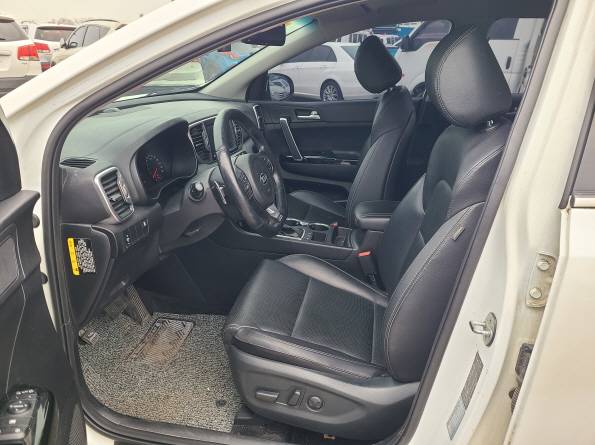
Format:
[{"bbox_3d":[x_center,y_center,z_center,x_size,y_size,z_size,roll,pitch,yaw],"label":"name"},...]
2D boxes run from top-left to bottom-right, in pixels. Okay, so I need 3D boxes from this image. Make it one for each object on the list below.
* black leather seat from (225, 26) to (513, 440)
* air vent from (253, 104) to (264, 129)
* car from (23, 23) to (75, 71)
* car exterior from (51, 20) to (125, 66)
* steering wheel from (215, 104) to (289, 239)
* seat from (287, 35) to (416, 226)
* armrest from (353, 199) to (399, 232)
[{"bbox_3d":[0.218,0.018,1.220,0.720,1.025,0.520,6,22,10],"label":"black leather seat"},{"bbox_3d":[-0.198,-0.521,2.199,0.050,0.130,0.080,-6,20,14],"label":"air vent"},{"bbox_3d":[-7.919,-5.307,14.041,1.860,1.690,4.600,-15,27,-35],"label":"car"},{"bbox_3d":[-4.085,-3.725,10.331,1.870,1.730,4.650,-18,29,-39],"label":"car exterior"},{"bbox_3d":[-0.147,-0.130,1.254,0.110,0.370,0.370,-18,16,18],"label":"steering wheel"},{"bbox_3d":[0.216,-0.272,1.940,0.620,1.005,0.520,6,22,10],"label":"seat"},{"bbox_3d":[0.339,-0.024,1.594,0.300,0.075,0.200,6,22,10],"label":"armrest"}]

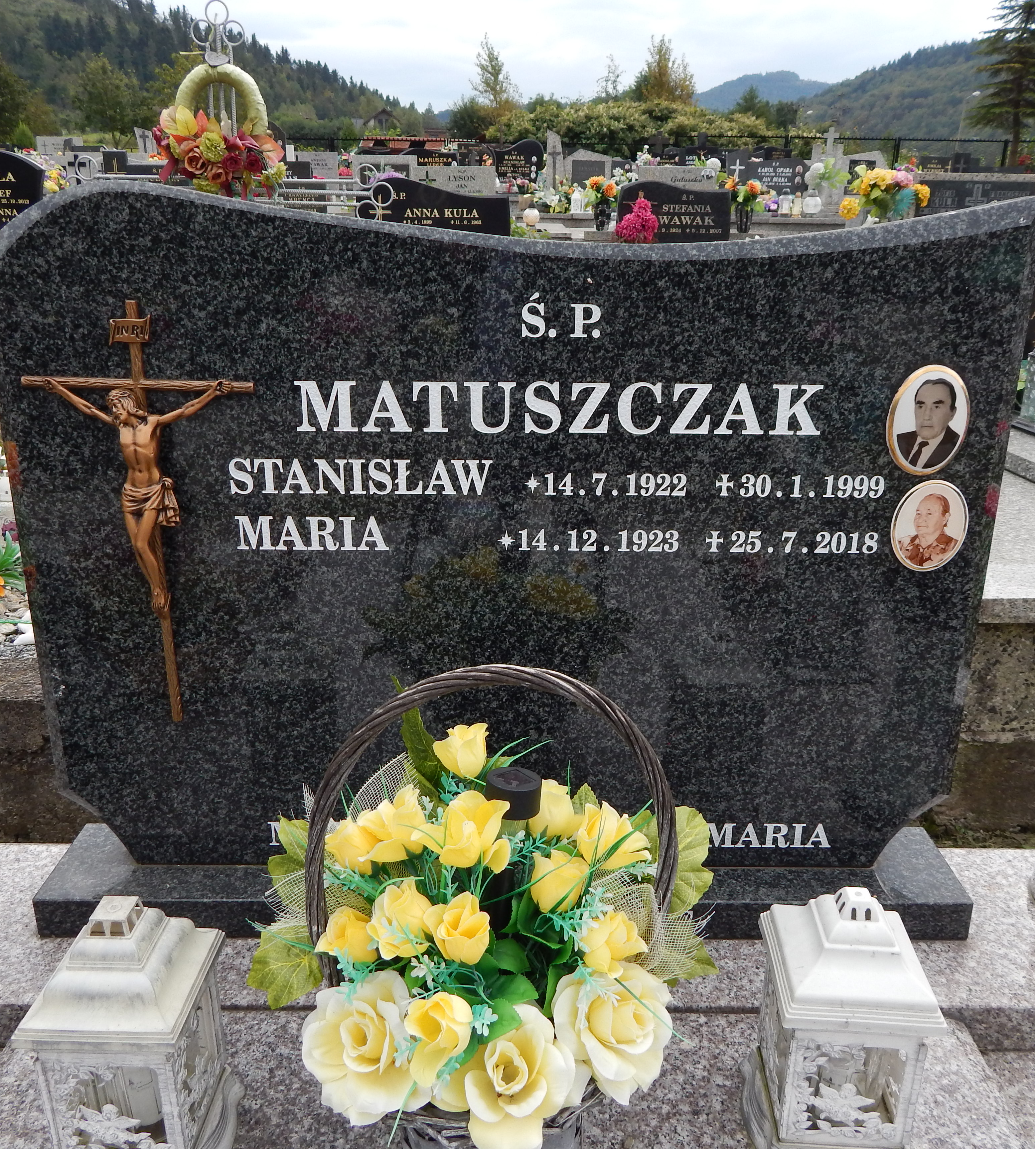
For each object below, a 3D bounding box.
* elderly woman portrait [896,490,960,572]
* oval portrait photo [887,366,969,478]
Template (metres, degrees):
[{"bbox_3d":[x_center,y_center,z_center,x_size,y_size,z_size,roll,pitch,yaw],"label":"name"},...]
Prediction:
[{"bbox_3d":[0.456,-0.048,1.121,0.069,0.087,0.008,0,17,0],"label":"elderly woman portrait"},{"bbox_3d":[0.439,-0.163,1.086,0.087,0.118,0.011,0,17,0],"label":"oval portrait photo"}]

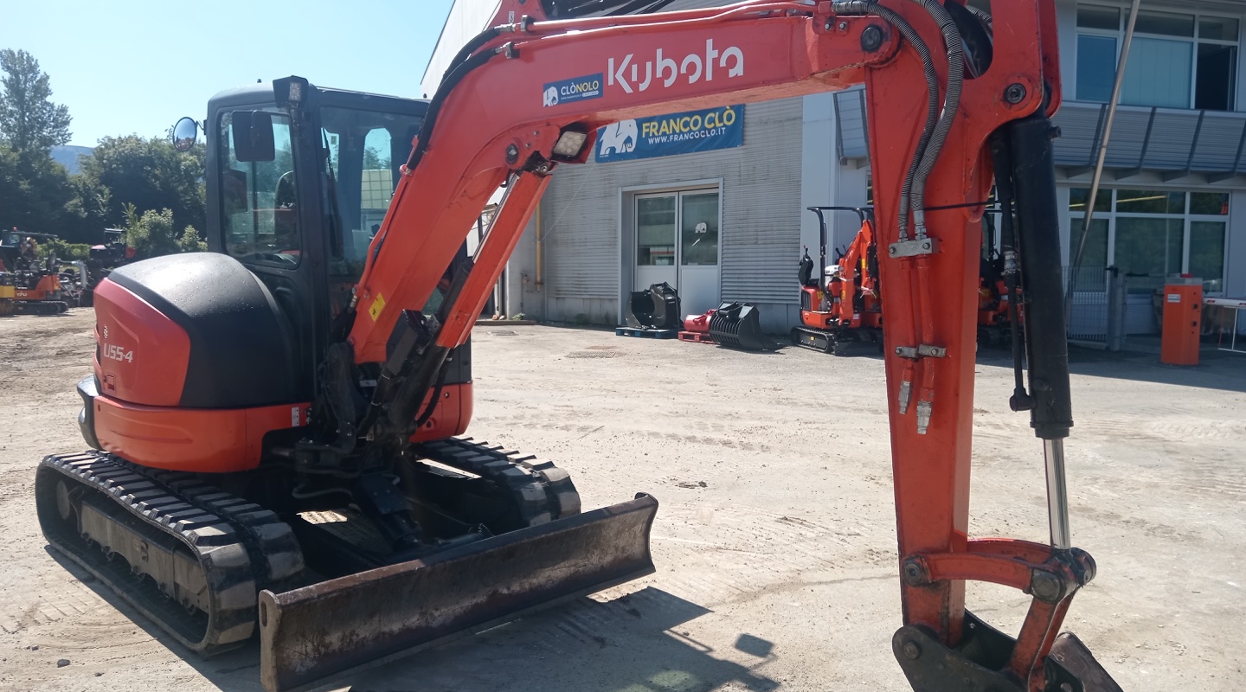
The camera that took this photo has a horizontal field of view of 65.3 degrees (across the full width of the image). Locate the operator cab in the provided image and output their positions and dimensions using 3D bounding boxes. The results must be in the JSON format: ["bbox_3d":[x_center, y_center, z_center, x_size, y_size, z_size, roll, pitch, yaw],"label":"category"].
[{"bbox_3d":[-1.687,-0.606,5.780,0.980,1.660,1.380,-5,7,-45],"label":"operator cab"}]

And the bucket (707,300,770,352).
[{"bbox_3d":[1.929,-0.300,15.350,0.780,0.730,0.850,-2,5,-30],"label":"bucket"}]

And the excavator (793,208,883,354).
[{"bbox_3d":[3.417,-1.087,15.400,0.800,2.240,1.900,-1,5,-21],"label":"excavator"}]

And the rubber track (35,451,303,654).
[{"bbox_3d":[-2.352,0.923,4.844,0.400,0.520,2.480,-5,7,-45],"label":"rubber track"}]

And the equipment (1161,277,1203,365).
[{"bbox_3d":[7.365,-0.327,12.800,0.360,1.150,0.340,-2,5,-27],"label":"equipment"}]

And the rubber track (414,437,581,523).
[{"bbox_3d":[-1.249,0.820,5.942,0.400,0.520,2.480,-5,7,-45],"label":"rubber track"}]

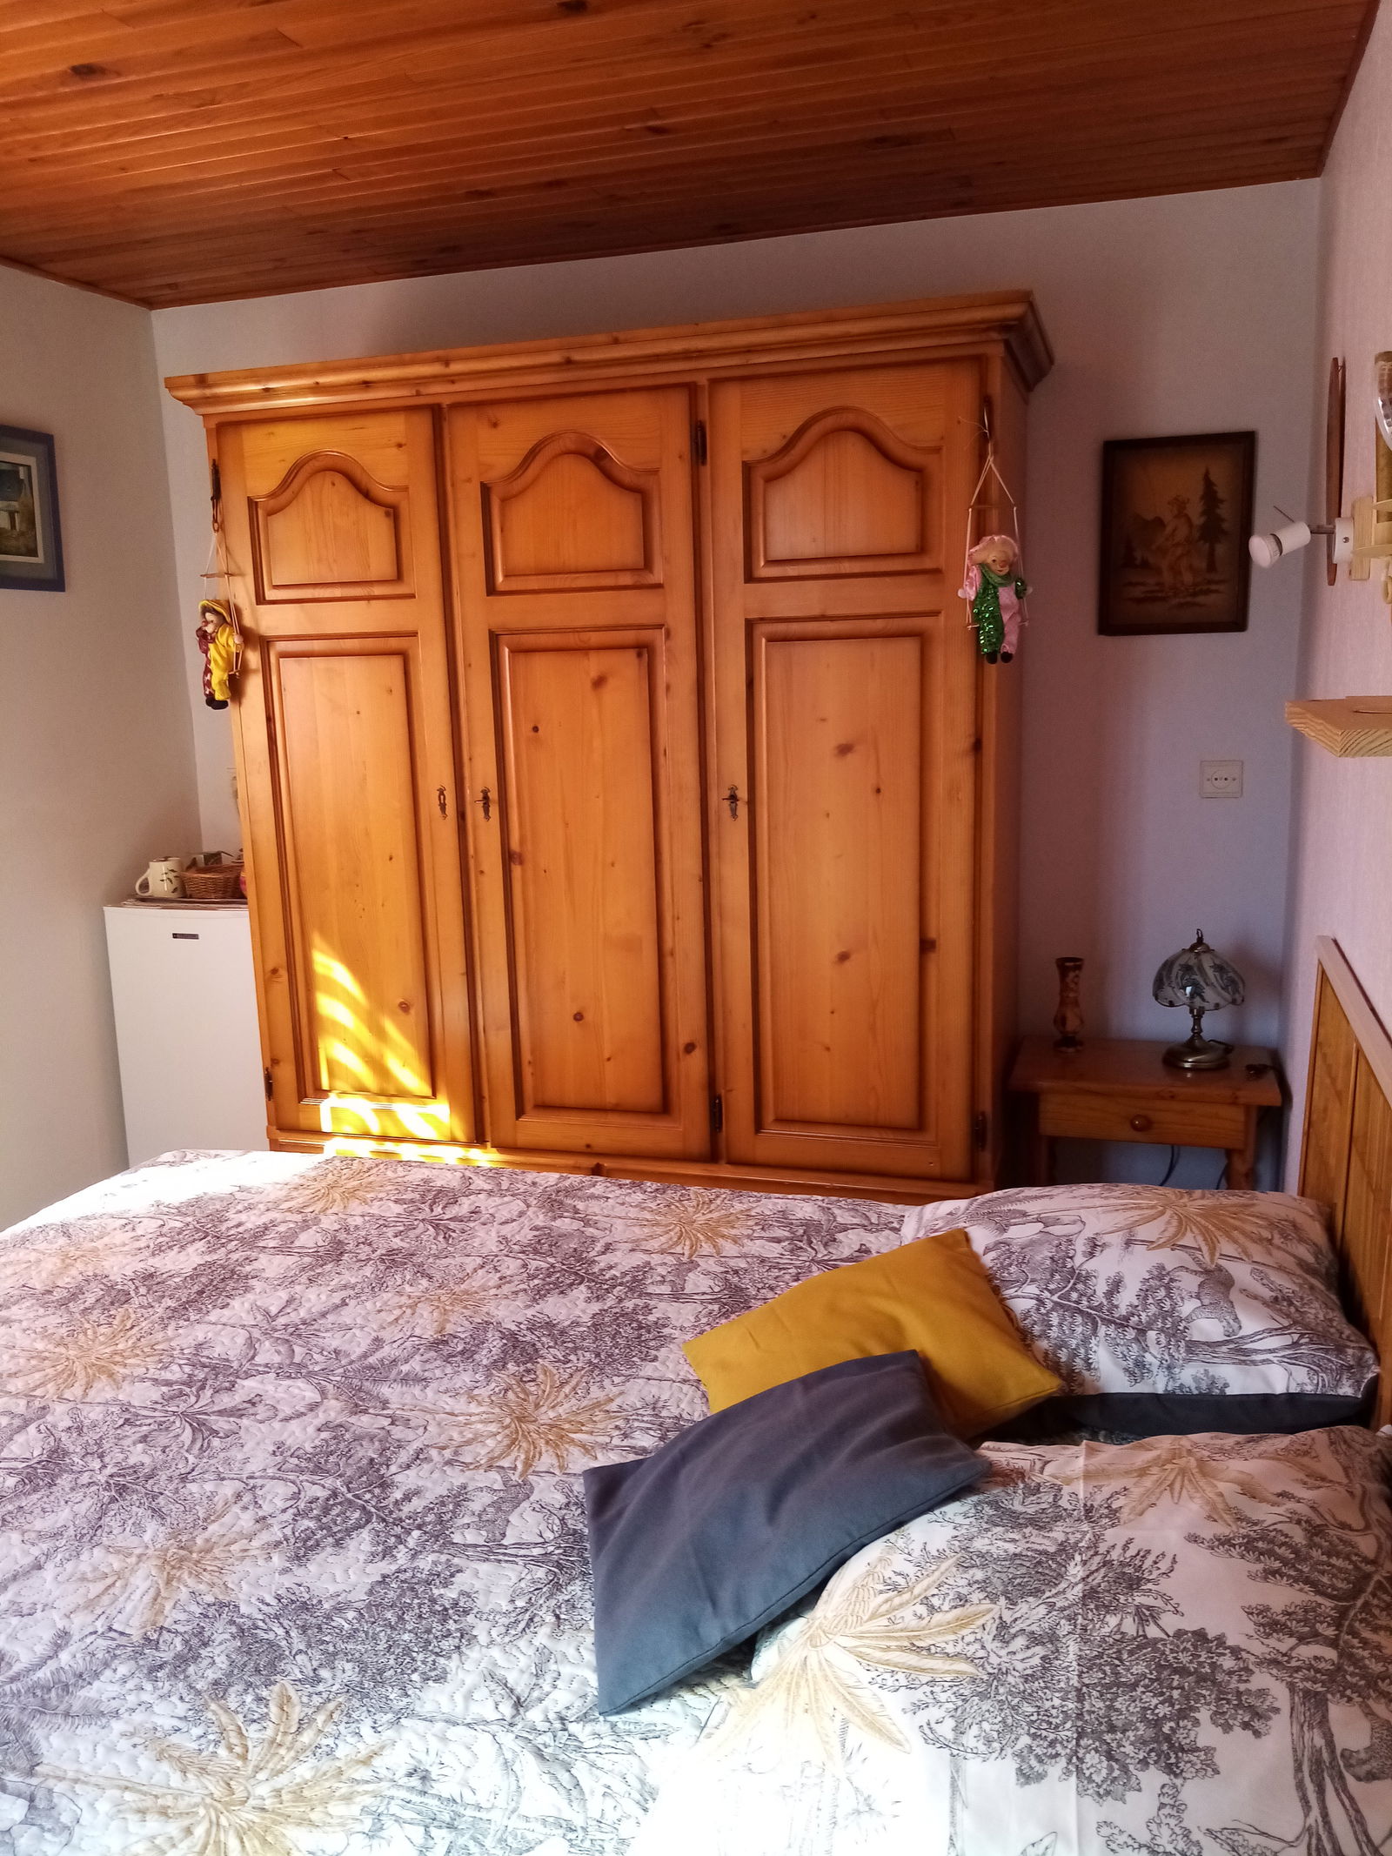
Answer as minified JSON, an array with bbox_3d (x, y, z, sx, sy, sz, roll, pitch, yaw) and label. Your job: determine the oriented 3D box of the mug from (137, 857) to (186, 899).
[{"bbox_3d":[-1.392,-0.132,3.629,0.127,0.096,0.090,-6,12,-21],"label":"mug"}]

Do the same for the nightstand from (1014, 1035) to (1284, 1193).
[{"bbox_3d":[0.991,0.558,3.111,0.543,0.530,0.400,2,12,18],"label":"nightstand"}]

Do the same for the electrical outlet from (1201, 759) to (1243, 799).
[{"bbox_3d":[1.169,-0.330,3.100,0.085,0.082,0.012,2,12,18],"label":"electrical outlet"}]

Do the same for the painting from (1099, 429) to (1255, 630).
[{"bbox_3d":[1.042,-0.849,3.032,0.309,0.414,0.020,2,12,18],"label":"painting"}]

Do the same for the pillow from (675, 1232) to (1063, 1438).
[{"bbox_3d":[0.176,0.500,1.625,0.400,0.120,0.400,-22,12,1],"label":"pillow"}]

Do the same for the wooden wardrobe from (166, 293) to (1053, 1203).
[{"bbox_3d":[-0.157,-0.211,3.226,1.831,2.055,0.613,2,12,18],"label":"wooden wardrobe"}]

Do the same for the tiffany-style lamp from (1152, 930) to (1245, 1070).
[{"bbox_3d":[1.096,0.148,3.044,0.189,0.293,0.189,2,12,18],"label":"tiffany-style lamp"}]

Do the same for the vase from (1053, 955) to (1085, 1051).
[{"bbox_3d":[0.816,0.164,3.044,0.067,0.203,0.067,2,11,18],"label":"vase"}]

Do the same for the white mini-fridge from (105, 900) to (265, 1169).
[{"bbox_3d":[-1.187,0.329,3.746,0.476,0.850,0.460,2,12,18],"label":"white mini-fridge"}]

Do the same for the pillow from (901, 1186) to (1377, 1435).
[{"bbox_3d":[0.536,0.438,1.826,0.590,0.175,0.590,2,12,18],"label":"pillow"}]

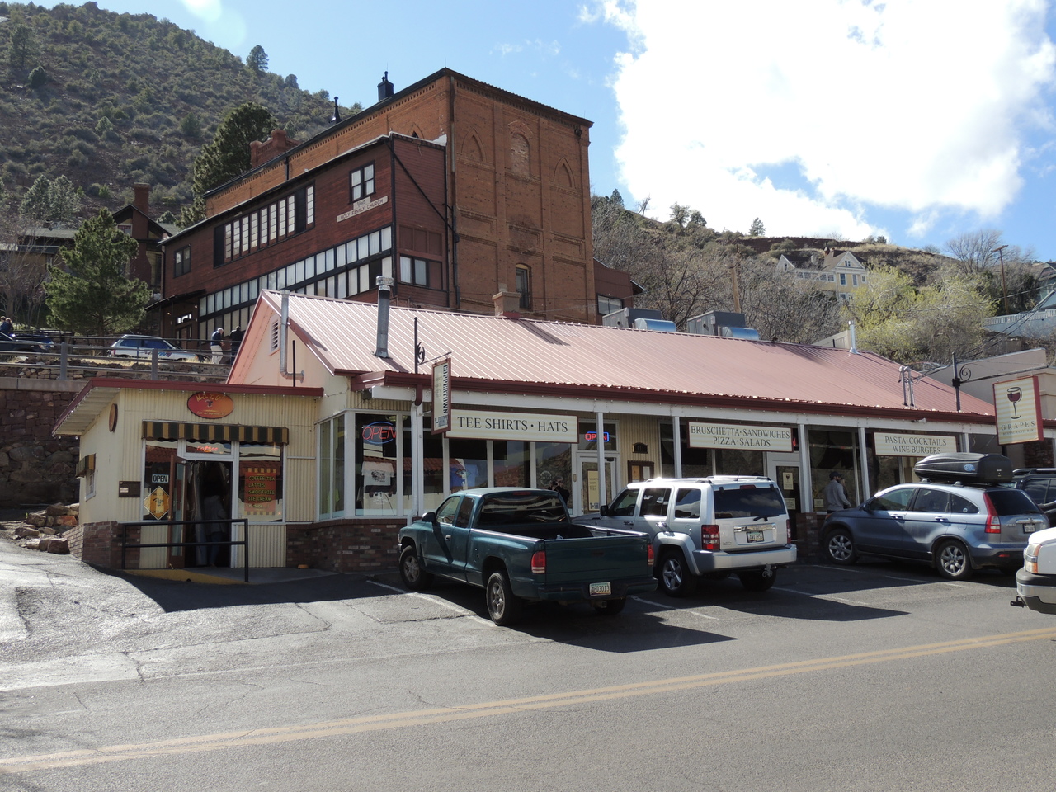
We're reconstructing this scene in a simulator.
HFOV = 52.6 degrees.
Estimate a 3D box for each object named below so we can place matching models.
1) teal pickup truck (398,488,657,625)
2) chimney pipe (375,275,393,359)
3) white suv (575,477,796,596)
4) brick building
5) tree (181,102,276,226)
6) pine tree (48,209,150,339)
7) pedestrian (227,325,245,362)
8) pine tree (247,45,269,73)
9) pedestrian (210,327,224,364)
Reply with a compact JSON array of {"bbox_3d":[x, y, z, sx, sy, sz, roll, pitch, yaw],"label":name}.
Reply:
[{"bbox_3d":[-0.249,2.262,15.836,1.830,1.660,5.450,1,-2,-26],"label":"teal pickup truck"},{"bbox_3d":[-2.743,-1.516,20.172,0.310,1.584,0.310,1,-8,0],"label":"chimney pipe"},{"bbox_3d":[2.511,2.297,18.249,1.840,1.790,4.490,1,-2,-26],"label":"white suv"},{"bbox_3d":[-7.341,-6.237,54.317,14.151,12.319,20.674,6,-11,-43],"label":"brick building"},{"bbox_3d":[-19.439,-11.638,70.431,6.900,16.218,6.900,-2,-8,0],"label":"tree"},{"bbox_3d":[-20.405,-5.772,50.404,4.900,6.401,4.900,-2,-8,0],"label":"pine tree"},{"bbox_3d":[-11.983,-2.019,43.773,0.550,1.740,0.400,1,-8,-15],"label":"pedestrian"},{"bbox_3d":[-72.385,-90.142,285.913,5.946,8.183,5.946,-2,-8,0],"label":"pine tree"},{"bbox_3d":[-12.745,-1.973,43.770,0.500,1.680,0.550,1,-8,-15],"label":"pedestrian"}]

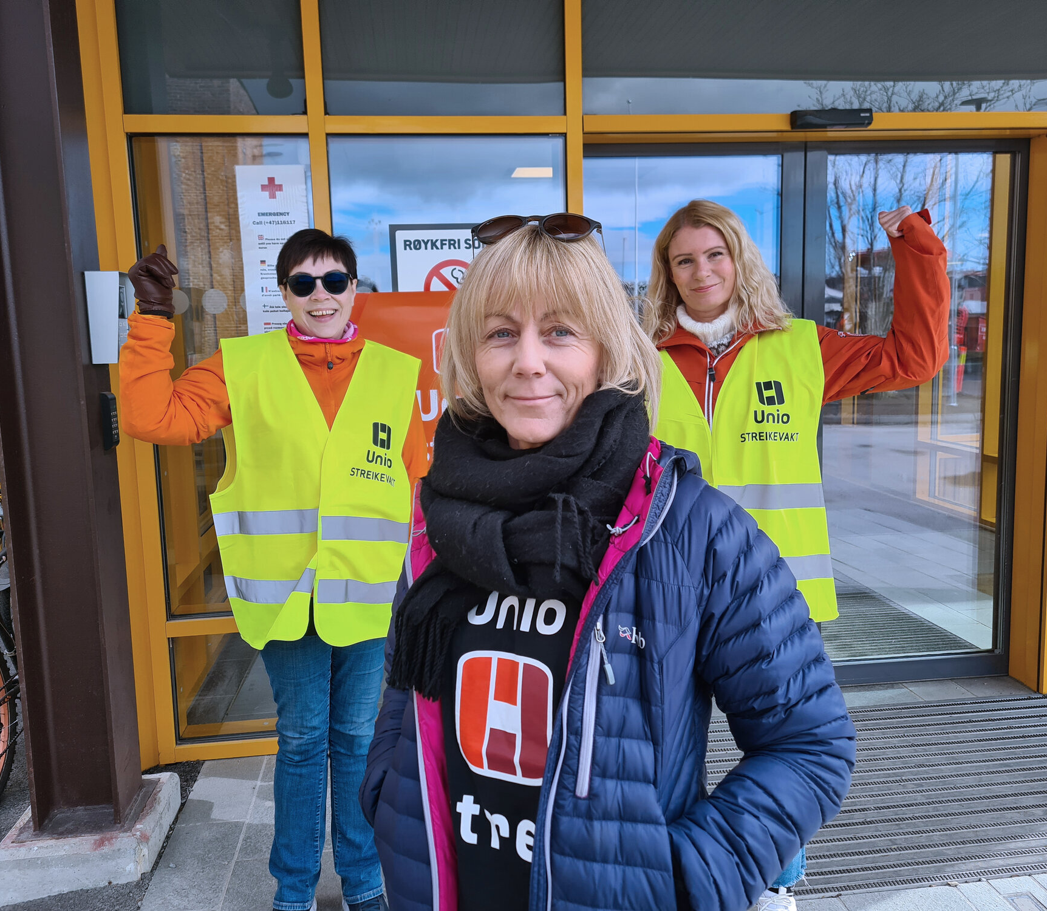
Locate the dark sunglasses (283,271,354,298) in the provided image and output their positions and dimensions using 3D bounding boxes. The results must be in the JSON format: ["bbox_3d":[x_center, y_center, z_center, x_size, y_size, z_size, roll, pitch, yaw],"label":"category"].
[{"bbox_3d":[-0.454,-0.379,2.025,0.146,0.050,0.142,-3,7,-13],"label":"dark sunglasses"}]

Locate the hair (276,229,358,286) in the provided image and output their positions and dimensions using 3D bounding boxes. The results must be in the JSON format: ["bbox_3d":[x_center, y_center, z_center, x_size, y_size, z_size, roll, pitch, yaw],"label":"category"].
[{"bbox_3d":[-0.464,-0.431,2.050,0.178,0.132,0.200,-3,7,-13],"label":"hair"}]

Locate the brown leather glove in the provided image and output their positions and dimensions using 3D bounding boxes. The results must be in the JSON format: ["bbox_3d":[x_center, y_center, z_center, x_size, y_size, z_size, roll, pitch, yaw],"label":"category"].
[{"bbox_3d":[-0.806,-0.378,1.990,0.105,0.158,0.105,-3,7,-13],"label":"brown leather glove"}]

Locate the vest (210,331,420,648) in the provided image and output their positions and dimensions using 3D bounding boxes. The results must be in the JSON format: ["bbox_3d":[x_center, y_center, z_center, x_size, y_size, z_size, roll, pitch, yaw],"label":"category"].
[{"bbox_3d":[-0.466,0.064,2.090,0.455,0.695,0.280,-4,8,-18],"label":"vest"}]

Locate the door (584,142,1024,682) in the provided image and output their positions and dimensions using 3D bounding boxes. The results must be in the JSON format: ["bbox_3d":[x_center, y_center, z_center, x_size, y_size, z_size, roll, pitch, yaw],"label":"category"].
[{"bbox_3d":[1.081,-0.118,3.555,1.763,2.117,0.080,-2,7,-6],"label":"door"}]

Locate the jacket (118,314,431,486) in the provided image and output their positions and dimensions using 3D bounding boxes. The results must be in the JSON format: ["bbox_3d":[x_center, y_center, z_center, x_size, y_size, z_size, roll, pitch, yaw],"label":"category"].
[{"bbox_3d":[-0.535,-0.011,2.060,0.690,0.620,0.340,-4,8,-18],"label":"jacket"}]

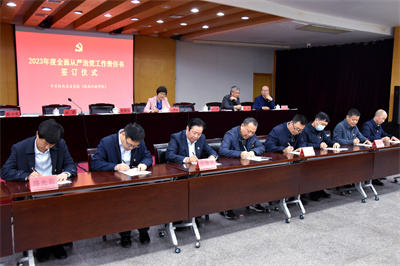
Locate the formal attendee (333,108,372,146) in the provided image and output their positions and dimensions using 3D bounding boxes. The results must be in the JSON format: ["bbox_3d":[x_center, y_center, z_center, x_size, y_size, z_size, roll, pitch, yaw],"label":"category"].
[{"bbox_3d":[2.237,0.268,5.252,0.620,1.260,0.800,-4,7,-31],"label":"formal attendee"}]

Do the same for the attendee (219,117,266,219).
[{"bbox_3d":[0.494,0.406,4.220,0.640,1.200,0.820,-4,7,-31],"label":"attendee"}]

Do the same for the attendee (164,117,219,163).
[{"bbox_3d":[-0.118,0.444,3.852,0.610,1.200,0.820,-4,7,-31],"label":"attendee"}]

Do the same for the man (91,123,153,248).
[{"bbox_3d":[-0.755,0.487,3.389,0.586,1.182,0.697,-3,7,-31],"label":"man"}]

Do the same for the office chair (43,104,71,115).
[{"bbox_3d":[-2.488,-0.040,6.133,0.550,0.918,0.600,-4,7,-31],"label":"office chair"}]

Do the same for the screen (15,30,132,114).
[{"bbox_3d":[-2.755,-1.307,7.952,2.579,2.030,0.060,-4,7,-31],"label":"screen"}]

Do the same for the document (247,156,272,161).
[{"bbox_3d":[0.633,0.277,3.779,0.212,0.010,0.283,-3,7,-31],"label":"document"}]

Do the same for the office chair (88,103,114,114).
[{"bbox_3d":[-1.790,-0.089,6.551,0.550,0.928,0.600,-4,7,-31],"label":"office chair"}]

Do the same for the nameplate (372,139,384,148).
[{"bbox_3d":[2.416,0.147,4.666,0.192,0.096,0.086,-3,7,-31],"label":"nameplate"}]

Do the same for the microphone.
[{"bbox_3d":[-2.165,-0.464,6.053,0.311,0.276,0.081,-1,6,-8],"label":"microphone"}]

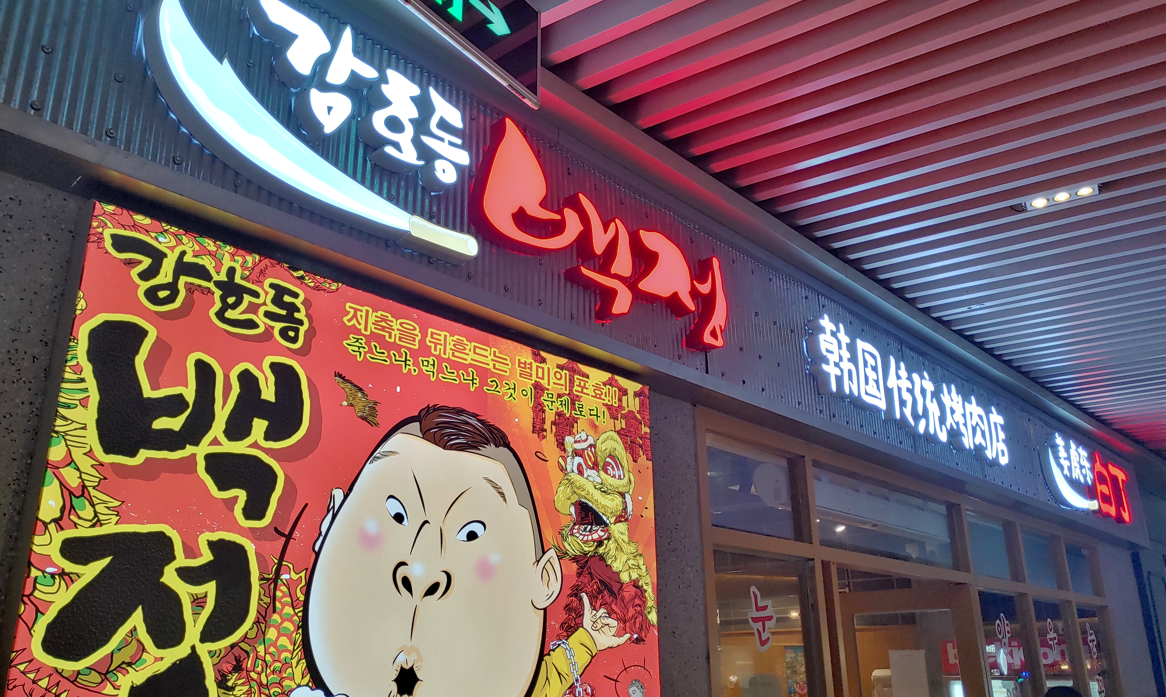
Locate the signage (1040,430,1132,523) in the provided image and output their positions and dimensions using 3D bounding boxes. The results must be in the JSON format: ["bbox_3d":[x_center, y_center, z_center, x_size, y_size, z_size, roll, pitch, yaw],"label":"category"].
[{"bbox_3d":[3.726,0.985,6.438,0.075,0.498,2.060,-17,-25,41],"label":"signage"}]

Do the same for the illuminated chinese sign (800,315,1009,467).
[{"bbox_3d":[1.732,0.276,4.469,0.075,0.380,2.200,-17,-25,41],"label":"illuminated chinese sign"}]

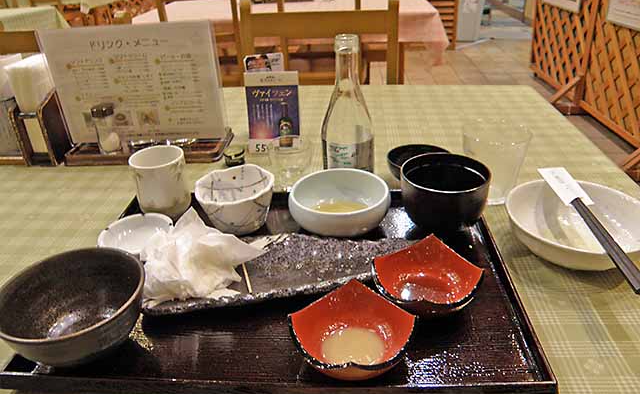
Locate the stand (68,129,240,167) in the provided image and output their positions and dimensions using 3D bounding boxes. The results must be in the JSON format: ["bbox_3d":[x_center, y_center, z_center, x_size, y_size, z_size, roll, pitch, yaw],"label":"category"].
[{"bbox_3d":[-0.304,-0.094,0.869,0.275,0.033,0.117,0,28,5],"label":"stand"}]

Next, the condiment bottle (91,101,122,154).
[{"bbox_3d":[-0.375,-0.118,0.844,0.042,0.085,0.042,0,28,5],"label":"condiment bottle"}]

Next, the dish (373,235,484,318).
[{"bbox_3d":[0.103,0.082,0.466,0.088,0.045,0.088,-17,31,-25],"label":"dish"}]

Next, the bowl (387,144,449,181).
[{"bbox_3d":[0.154,-0.048,0.745,0.100,0.037,0.100,0,28,5],"label":"bowl"}]

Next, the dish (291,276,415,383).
[{"bbox_3d":[0.025,0.112,0.379,0.083,0.047,0.083,-25,37,-35],"label":"dish"}]

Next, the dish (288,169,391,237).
[{"bbox_3d":[0.025,0.009,0.605,0.126,0.044,0.126,0,28,5],"label":"dish"}]

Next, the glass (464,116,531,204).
[{"bbox_3d":[0.221,-0.041,0.619,0.082,0.090,0.082,0,30,3],"label":"glass"}]

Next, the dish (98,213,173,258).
[{"bbox_3d":[-0.212,0.052,0.566,0.087,0.024,0.087,-2,28,1],"label":"dish"}]

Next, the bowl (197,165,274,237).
[{"bbox_3d":[-0.103,0.008,0.602,0.099,0.056,0.099,-2,28,1],"label":"bowl"}]

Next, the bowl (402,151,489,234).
[{"bbox_3d":[0.144,-0.003,0.563,0.100,0.060,0.100,0,30,3],"label":"bowl"}]

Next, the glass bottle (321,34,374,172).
[{"bbox_3d":[0.036,-0.101,0.617,0.070,0.204,0.070,0,30,3],"label":"glass bottle"}]

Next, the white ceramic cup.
[{"bbox_3d":[-0.209,-0.019,0.641,0.070,0.077,0.070,0,28,5],"label":"white ceramic cup"}]

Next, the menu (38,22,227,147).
[{"bbox_3d":[-0.285,-0.172,0.750,0.252,0.183,0.012,-3,30,-2],"label":"menu"}]

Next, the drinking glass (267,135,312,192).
[{"bbox_3d":[-0.039,-0.043,0.663,0.059,0.063,0.059,0,30,3],"label":"drinking glass"}]

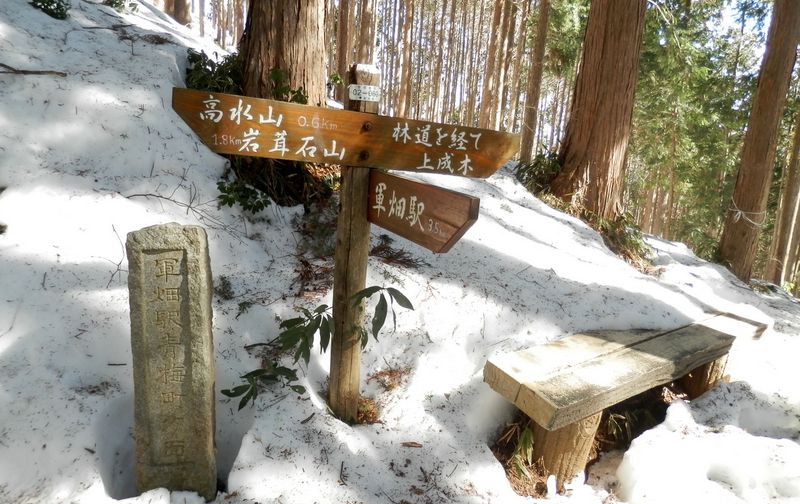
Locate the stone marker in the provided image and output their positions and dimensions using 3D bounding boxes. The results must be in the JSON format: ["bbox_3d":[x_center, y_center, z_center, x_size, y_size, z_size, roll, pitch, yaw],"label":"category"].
[{"bbox_3d":[-0.726,0.356,1.878,0.245,0.874,0.180,0,12,-15],"label":"stone marker"}]

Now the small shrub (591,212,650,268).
[{"bbox_3d":[1.725,-0.097,4.500,0.420,0.390,0.380,8,12,20],"label":"small shrub"}]

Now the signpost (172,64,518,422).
[{"bbox_3d":[-0.081,0.081,2.078,1.401,1.497,0.790,-1,12,-22],"label":"signpost"}]

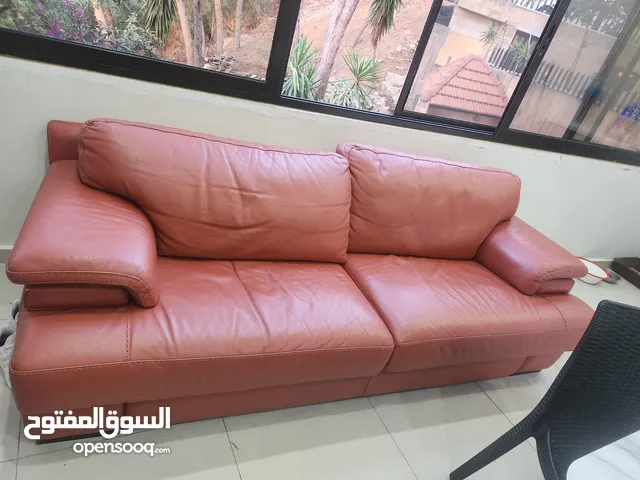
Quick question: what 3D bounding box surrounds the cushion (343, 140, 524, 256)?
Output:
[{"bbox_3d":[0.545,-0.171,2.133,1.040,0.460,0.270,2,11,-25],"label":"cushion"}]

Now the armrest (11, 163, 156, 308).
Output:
[{"bbox_3d":[-0.755,-0.036,1.438,0.375,0.175,0.690,2,28,-25],"label":"armrest"}]

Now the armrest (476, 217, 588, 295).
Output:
[{"bbox_3d":[0.979,0.025,2.253,0.380,0.175,0.690,2,28,-25],"label":"armrest"}]

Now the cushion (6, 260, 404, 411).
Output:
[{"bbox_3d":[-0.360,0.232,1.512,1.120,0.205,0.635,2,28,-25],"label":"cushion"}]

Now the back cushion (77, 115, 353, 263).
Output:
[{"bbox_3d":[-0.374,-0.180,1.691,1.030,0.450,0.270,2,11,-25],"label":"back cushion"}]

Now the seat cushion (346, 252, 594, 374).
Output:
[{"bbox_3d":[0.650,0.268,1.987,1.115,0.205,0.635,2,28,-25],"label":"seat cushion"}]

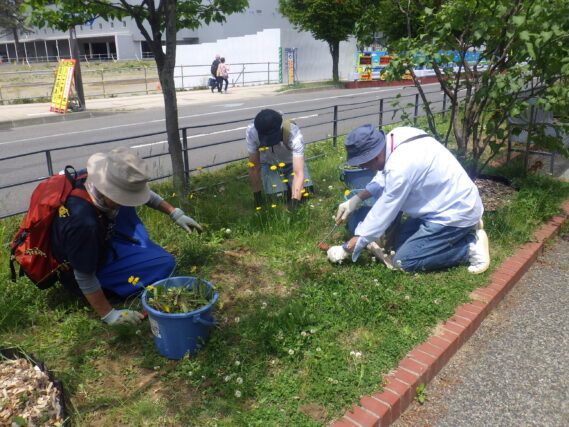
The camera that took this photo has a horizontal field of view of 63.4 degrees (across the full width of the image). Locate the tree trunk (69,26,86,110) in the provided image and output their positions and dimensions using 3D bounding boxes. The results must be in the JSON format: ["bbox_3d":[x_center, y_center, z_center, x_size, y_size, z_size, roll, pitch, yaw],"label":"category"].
[{"bbox_3d":[-5.773,-4.064,12.900,0.260,2.450,0.260,-1,16,0],"label":"tree trunk"}]

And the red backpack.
[{"bbox_3d":[-1.200,0.072,2.360,0.220,0.520,0.290,29,24,12],"label":"red backpack"}]

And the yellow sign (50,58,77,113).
[{"bbox_3d":[-5.961,-3.449,12.500,0.660,1.420,0.500,10,19,31],"label":"yellow sign"}]

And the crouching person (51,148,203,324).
[{"bbox_3d":[-0.810,0.038,2.428,0.680,0.750,0.680,6,18,21],"label":"crouching person"}]

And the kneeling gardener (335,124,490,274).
[{"bbox_3d":[0.753,-0.131,2.739,0.860,0.770,0.560,4,17,17],"label":"kneeling gardener"}]

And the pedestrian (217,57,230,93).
[{"bbox_3d":[-2.770,-6.266,20.900,0.420,1.580,0.480,-16,22,-42],"label":"pedestrian"}]

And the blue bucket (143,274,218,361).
[{"bbox_3d":[-0.443,0.441,1.935,0.320,0.260,0.320,-1,16,0],"label":"blue bucket"}]

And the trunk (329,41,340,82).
[{"bbox_3d":[2.469,-7.430,22.500,0.420,2.100,0.380,-1,16,0],"label":"trunk"}]

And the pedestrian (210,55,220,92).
[{"bbox_3d":[-3.148,-6.364,21.000,0.450,1.680,0.500,-16,22,-42],"label":"pedestrian"}]

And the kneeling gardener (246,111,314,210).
[{"bbox_3d":[-0.027,-0.515,3.967,0.560,0.780,0.680,1,17,5],"label":"kneeling gardener"}]

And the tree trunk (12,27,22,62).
[{"bbox_3d":[-27.263,-17.256,47.000,0.500,3.600,0.500,-1,16,0],"label":"tree trunk"}]

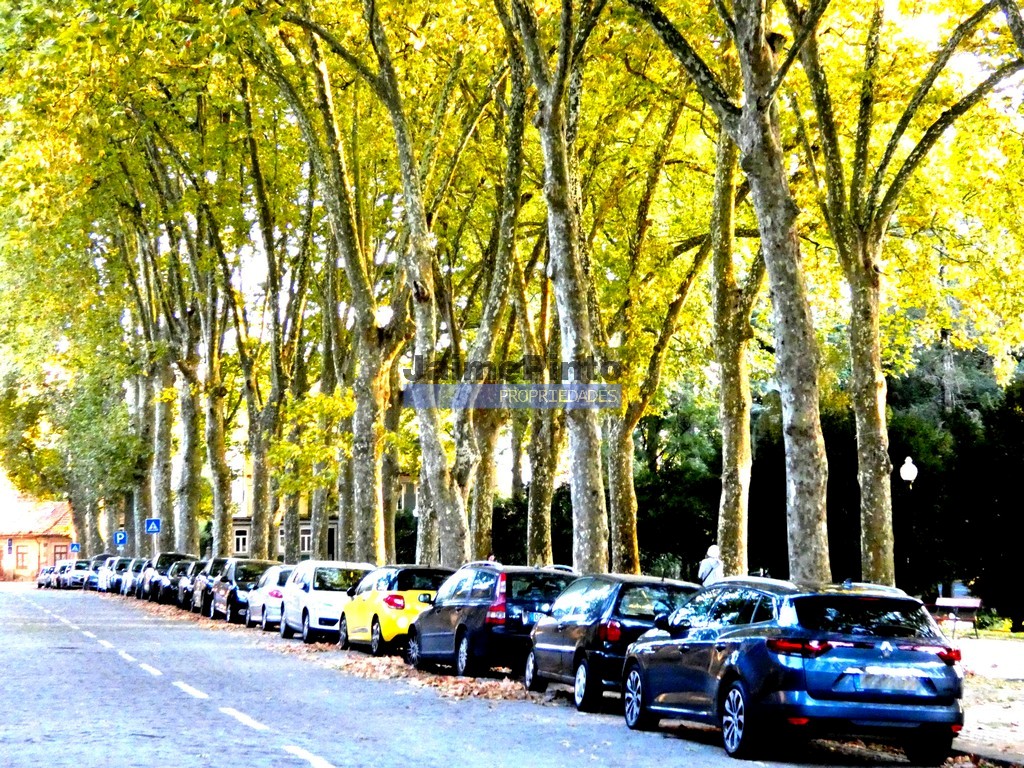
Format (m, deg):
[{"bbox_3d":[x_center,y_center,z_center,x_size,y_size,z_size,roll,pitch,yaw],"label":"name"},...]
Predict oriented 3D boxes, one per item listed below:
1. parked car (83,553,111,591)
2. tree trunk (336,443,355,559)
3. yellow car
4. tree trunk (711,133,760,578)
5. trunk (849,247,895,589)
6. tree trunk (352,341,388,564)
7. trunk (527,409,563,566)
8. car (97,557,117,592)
[{"bbox_3d":[-18.154,8.357,91.800,1.780,1.580,4.300,1,-5,-17],"label":"parked car"},{"bbox_3d":[-7.321,5.946,91.826,0.720,6.350,0.680,0,-5,-14],"label":"tree trunk"},{"bbox_3d":[-1.725,3.757,34.500,1.715,1.460,3.950,3,-5,-17],"label":"yellow car"},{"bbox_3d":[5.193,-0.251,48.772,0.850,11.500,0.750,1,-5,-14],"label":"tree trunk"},{"bbox_3d":[5.958,1.022,34.221,0.680,6.849,0.600,2,-5,-15],"label":"trunk"},{"bbox_3d":[-3.194,2.153,46.743,0.760,6.303,0.720,2,-5,-15],"label":"tree trunk"},{"bbox_3d":[0.788,3.198,51.789,0.750,5.184,0.680,2,-5,-15],"label":"trunk"},{"bbox_3d":[-15.452,7.636,83.000,1.800,1.470,4.250,2,-5,-15],"label":"car"}]

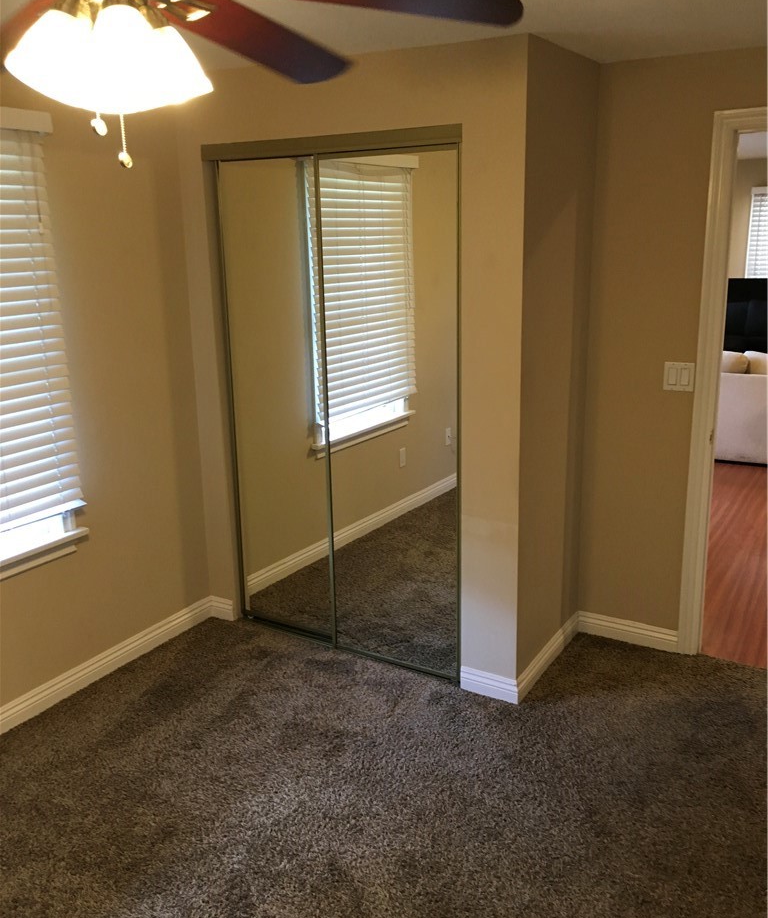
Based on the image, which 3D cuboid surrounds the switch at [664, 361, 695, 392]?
[{"bbox_3d":[1.174,-0.327,3.420,0.116,0.115,0.012,8,18,31],"label":"switch"}]

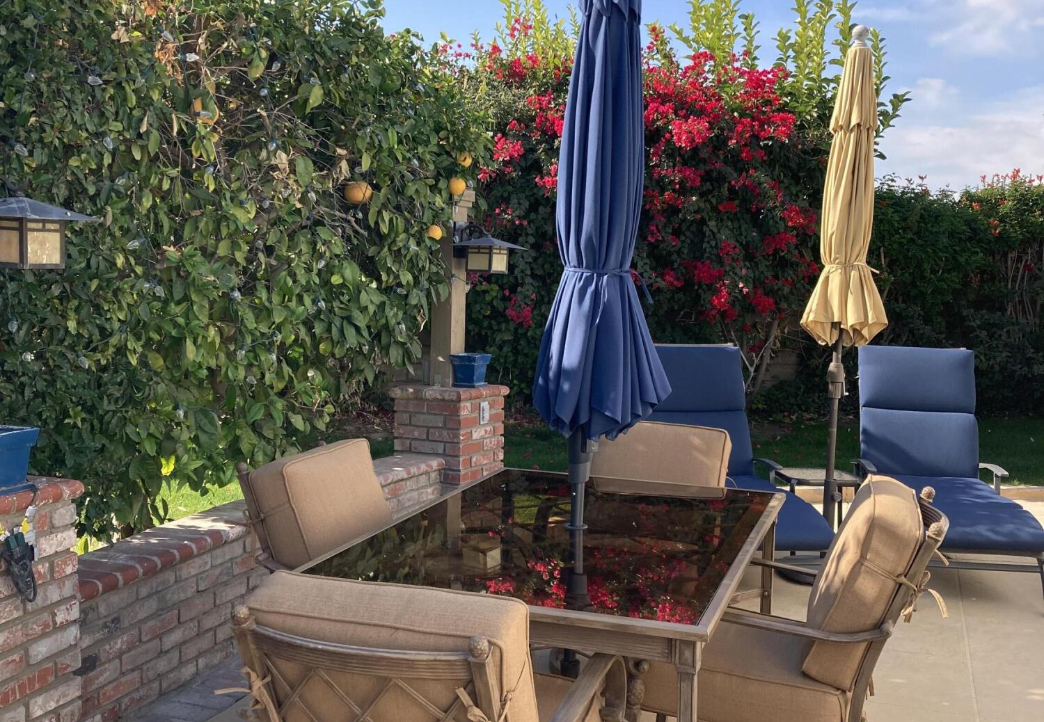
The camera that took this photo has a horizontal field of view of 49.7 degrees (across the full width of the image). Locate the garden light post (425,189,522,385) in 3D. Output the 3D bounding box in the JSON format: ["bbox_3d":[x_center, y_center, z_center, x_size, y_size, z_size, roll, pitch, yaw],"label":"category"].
[{"bbox_3d":[-0.248,-0.383,6.010,0.473,1.057,0.282,4,5,29],"label":"garden light post"}]

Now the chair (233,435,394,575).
[{"bbox_3d":[-0.429,0.732,3.574,0.856,0.896,0.654,3,5,21],"label":"chair"}]

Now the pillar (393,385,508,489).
[{"bbox_3d":[-0.407,0.551,6.139,0.463,0.831,0.463,4,5,29],"label":"pillar"}]

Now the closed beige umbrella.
[{"bbox_3d":[1.555,-0.271,5.453,0.423,2.642,0.423,2,5,0],"label":"closed beige umbrella"}]

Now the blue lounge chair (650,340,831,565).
[{"bbox_3d":[0.964,0.511,5.498,0.685,1.057,1.712,0,5,-7],"label":"blue lounge chair"}]

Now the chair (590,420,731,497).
[{"bbox_3d":[0.483,0.676,4.406,0.654,0.896,0.866,3,5,22],"label":"chair"}]

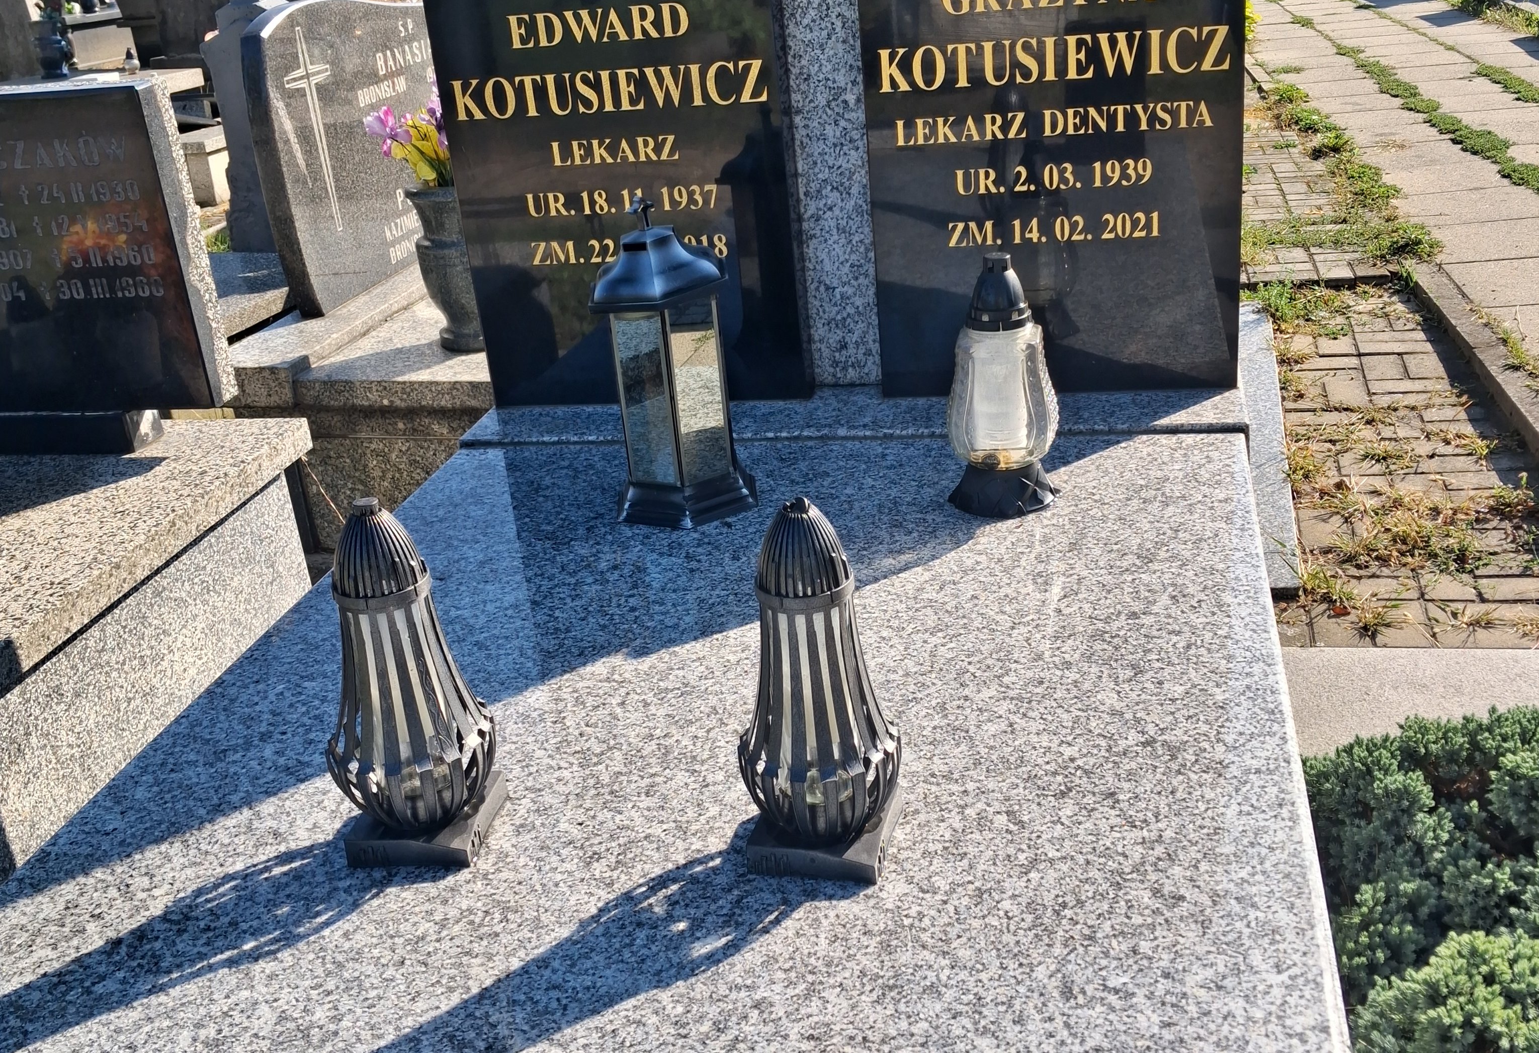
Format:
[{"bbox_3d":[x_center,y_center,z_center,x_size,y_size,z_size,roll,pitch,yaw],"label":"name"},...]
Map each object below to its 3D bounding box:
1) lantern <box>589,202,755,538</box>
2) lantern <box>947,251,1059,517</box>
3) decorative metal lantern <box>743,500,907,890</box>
[{"bbox_3d":[-0.121,-0.200,1.832,0.187,0.363,0.168,0,24,13],"label":"lantern"},{"bbox_3d":[0.252,-0.159,1.756,0.125,0.281,0.123,0,24,13],"label":"lantern"},{"bbox_3d":[0.033,0.111,1.177,0.122,0.285,0.122,0,24,13],"label":"decorative metal lantern"}]

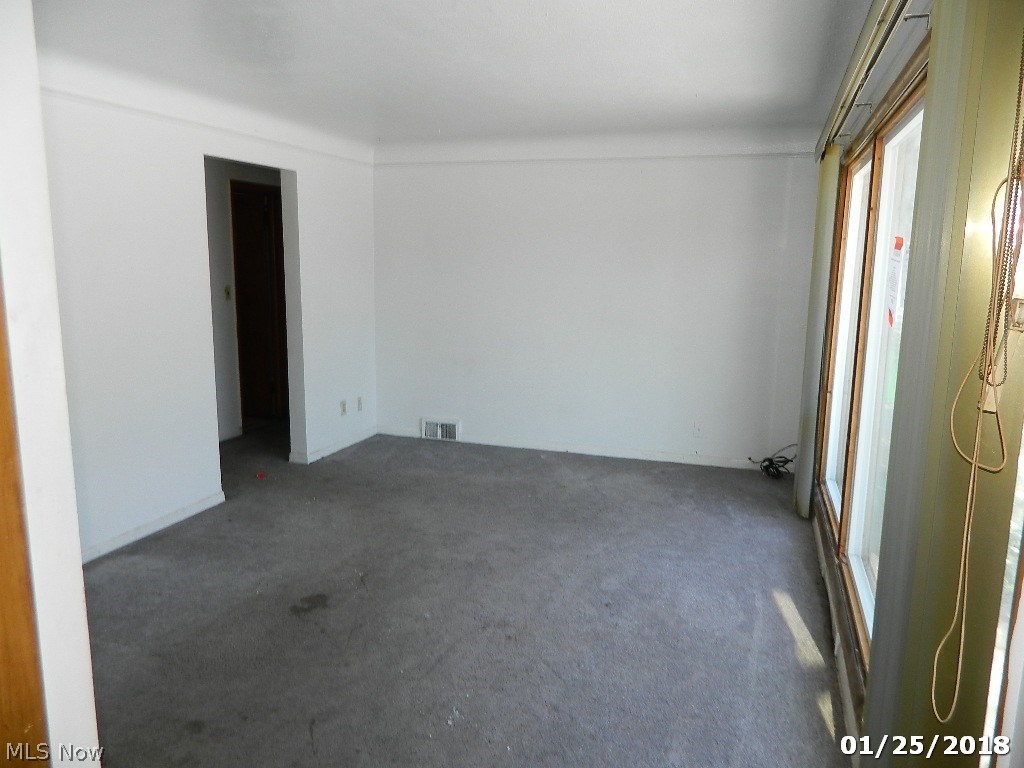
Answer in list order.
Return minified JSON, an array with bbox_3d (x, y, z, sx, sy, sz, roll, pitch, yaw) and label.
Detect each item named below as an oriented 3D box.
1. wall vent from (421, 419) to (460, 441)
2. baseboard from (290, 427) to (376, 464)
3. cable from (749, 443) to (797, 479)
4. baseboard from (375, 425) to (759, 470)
[{"bbox_3d":[-0.598,0.390,6.198,0.355,0.168,0.030,4,10,19],"label":"wall vent"},{"bbox_3d":[-1.414,0.474,5.949,0.171,0.072,1.020,4,10,19],"label":"baseboard"},{"bbox_3d":[1.875,0.561,5.295,0.350,0.200,0.180,4,10,19],"label":"cable"},{"bbox_3d":[0.355,0.503,5.905,3.220,0.072,0.018,4,10,19],"label":"baseboard"}]

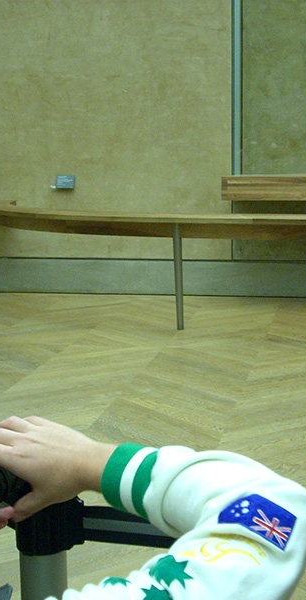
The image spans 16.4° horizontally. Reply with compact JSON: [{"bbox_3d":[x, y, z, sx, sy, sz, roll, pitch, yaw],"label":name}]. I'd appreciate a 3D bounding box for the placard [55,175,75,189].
[{"bbox_3d":[-0.849,-1.147,10.330,0.187,0.127,0.020,1,7,12],"label":"placard"}]

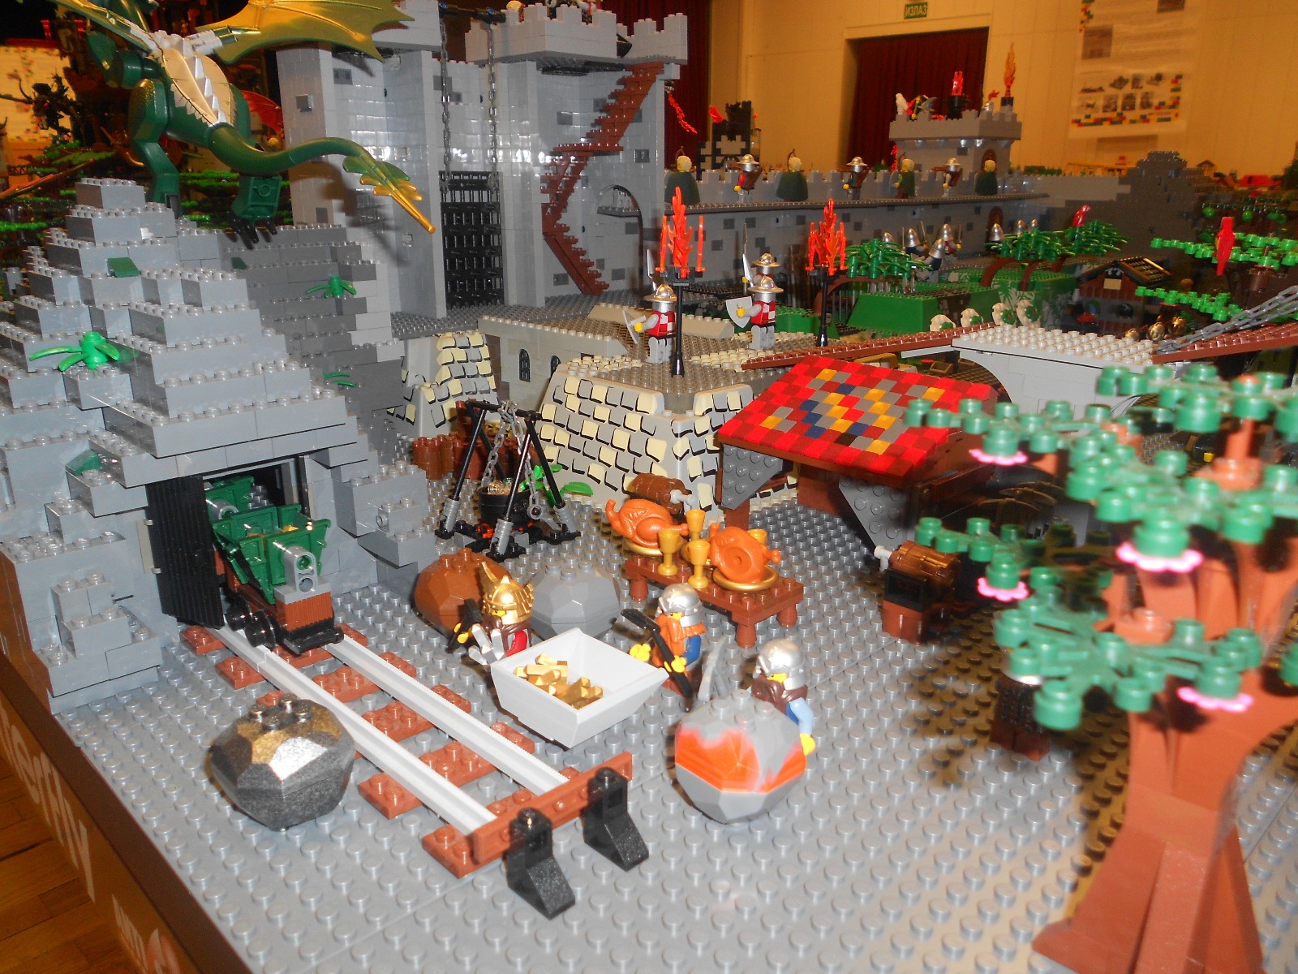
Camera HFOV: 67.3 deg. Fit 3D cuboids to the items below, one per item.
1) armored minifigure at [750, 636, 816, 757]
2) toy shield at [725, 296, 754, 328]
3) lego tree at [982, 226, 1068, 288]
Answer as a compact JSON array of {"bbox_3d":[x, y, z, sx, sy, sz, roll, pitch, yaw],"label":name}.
[{"bbox_3d":[0.038,0.062,0.284,0.017,0.036,0.024,-16,24,-42],"label":"armored minifigure"},{"bbox_3d":[0.057,-0.106,0.600,0.016,0.019,0.008,-7,13,5],"label":"toy shield"},{"bbox_3d":[0.366,-0.224,0.950,0.068,0.053,0.068,-16,24,-42],"label":"lego tree"}]

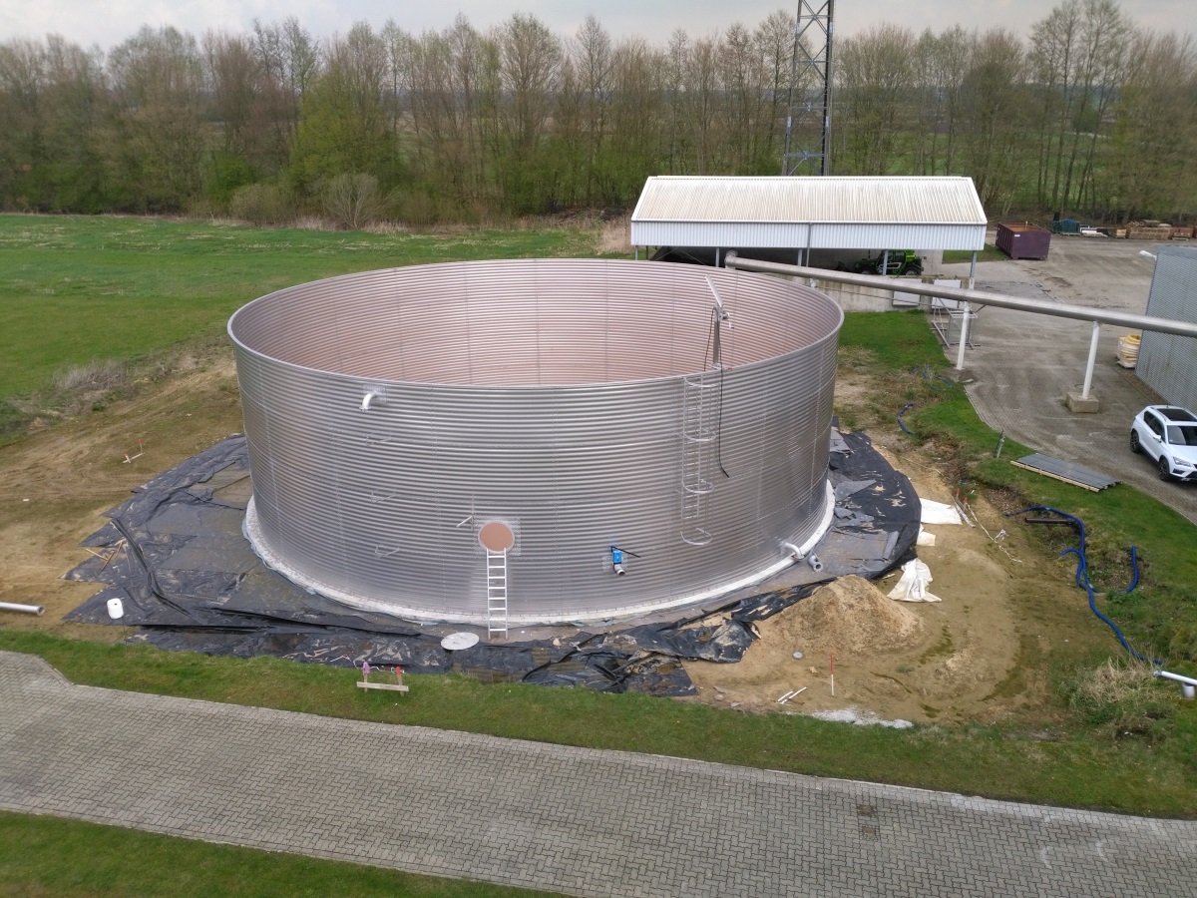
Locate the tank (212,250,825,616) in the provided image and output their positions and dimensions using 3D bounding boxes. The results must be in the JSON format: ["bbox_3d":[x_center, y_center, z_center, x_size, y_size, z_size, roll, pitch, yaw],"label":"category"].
[{"bbox_3d":[-1.799,-1.770,31.265,18.500,5.870,18.500,-1,20,-3],"label":"tank"}]

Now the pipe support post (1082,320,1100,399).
[{"bbox_3d":[18.901,-3.398,37.040,0.230,3.030,0.230,10,22,26],"label":"pipe support post"}]

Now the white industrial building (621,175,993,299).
[{"bbox_3d":[12.999,-14.175,62.634,19.980,6.780,14.000,3,20,8],"label":"white industrial building"}]

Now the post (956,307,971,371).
[{"bbox_3d":[15.619,-4.775,41.361,0.230,2.820,0.230,7,21,20],"label":"post"}]

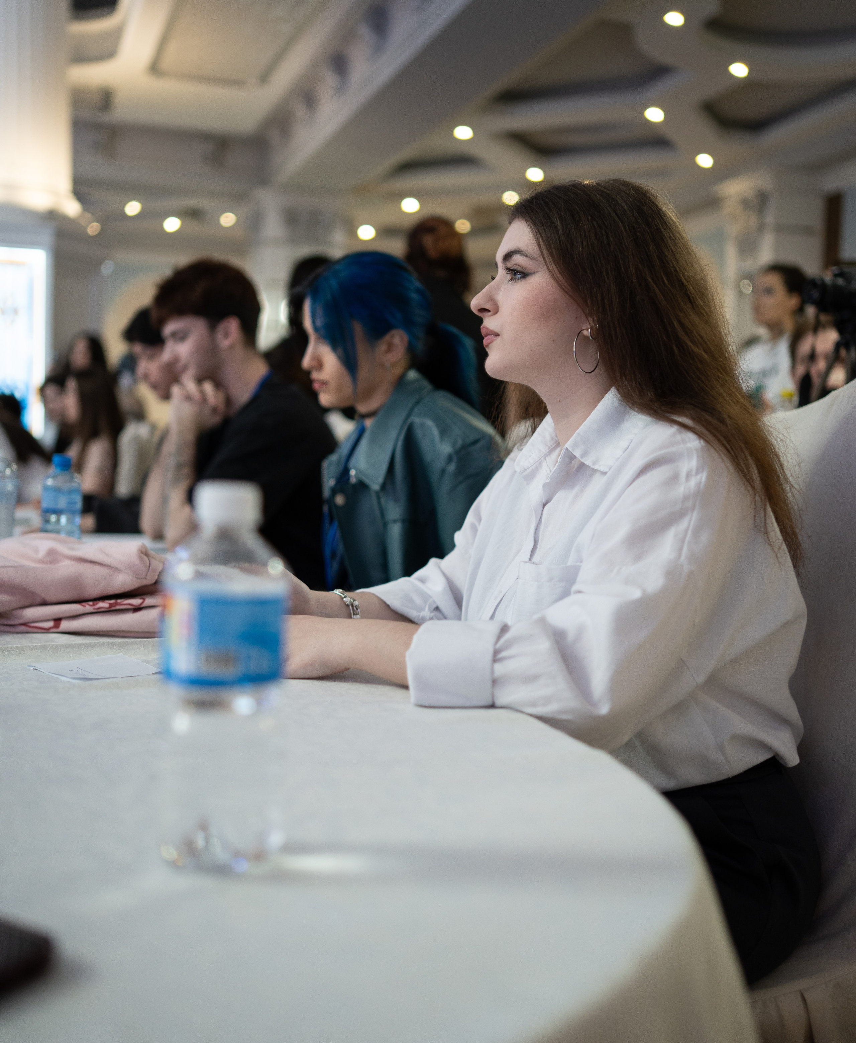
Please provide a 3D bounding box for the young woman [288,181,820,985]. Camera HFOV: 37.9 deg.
[{"bbox_3d":[0.080,0.260,1.310,0.700,1.260,0.490,-1,4,-22],"label":"young woman"}]

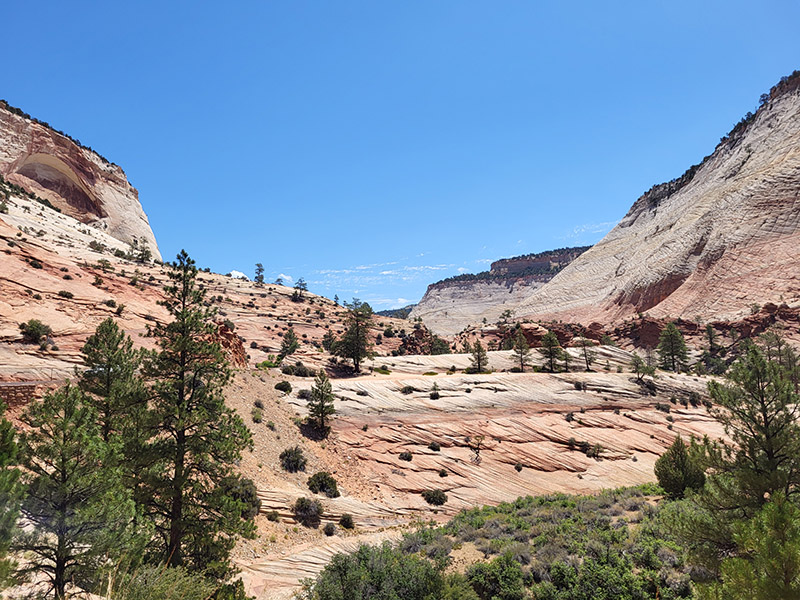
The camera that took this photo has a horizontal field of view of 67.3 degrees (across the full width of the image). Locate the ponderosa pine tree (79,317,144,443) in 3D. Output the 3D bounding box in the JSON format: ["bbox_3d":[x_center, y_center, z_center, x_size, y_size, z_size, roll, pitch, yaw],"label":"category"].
[{"bbox_3d":[-18.240,5.460,38.000,4.090,8.590,3.970,0,-5,0],"label":"ponderosa pine tree"}]

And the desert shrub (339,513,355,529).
[{"bbox_3d":[-4.430,18.390,50.000,1.290,1.240,1.230,0,-2,0],"label":"desert shrub"}]

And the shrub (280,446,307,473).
[{"bbox_3d":[-10.630,15.980,60.000,2.700,2.410,2.560,0,-2,0],"label":"shrub"}]

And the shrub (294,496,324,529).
[{"bbox_3d":[-7.740,18.080,51.000,2.500,2.450,2.380,0,-2,0],"label":"shrub"}]

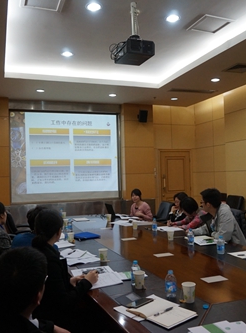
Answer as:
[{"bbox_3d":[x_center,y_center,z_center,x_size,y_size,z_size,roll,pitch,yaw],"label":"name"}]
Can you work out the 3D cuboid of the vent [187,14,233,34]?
[{"bbox_3d":[1.264,-2.031,4.777,0.500,0.030,0.500,-1,-1,-20],"label":"vent"}]

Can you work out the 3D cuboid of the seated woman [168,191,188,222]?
[{"bbox_3d":[0.809,0.974,5.065,0.800,1.200,0.500,-1,-2,-30],"label":"seated woman"}]

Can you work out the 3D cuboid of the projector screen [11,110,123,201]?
[{"bbox_3d":[-1.346,-0.246,8.129,2.650,2.170,0.060,-1,-1,-20],"label":"projector screen"}]

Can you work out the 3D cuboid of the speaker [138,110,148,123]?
[{"bbox_3d":[0.530,-1.265,8.483,0.180,0.280,0.180,-1,6,-20],"label":"speaker"}]

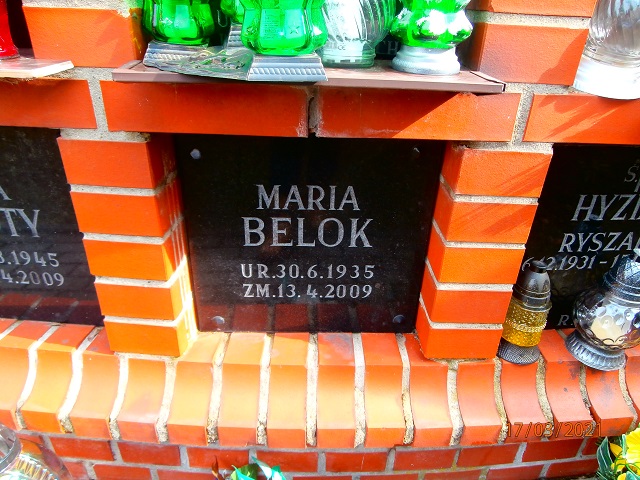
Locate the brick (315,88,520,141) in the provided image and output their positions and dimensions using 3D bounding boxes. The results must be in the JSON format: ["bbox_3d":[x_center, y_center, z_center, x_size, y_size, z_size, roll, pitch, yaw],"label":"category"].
[{"bbox_3d":[0.124,-0.189,0.642,0.256,0.064,0.115,0,29,-3],"label":"brick"}]

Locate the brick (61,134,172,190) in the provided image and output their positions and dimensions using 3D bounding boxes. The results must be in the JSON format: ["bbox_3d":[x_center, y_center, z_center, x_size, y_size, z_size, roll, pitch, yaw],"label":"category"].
[{"bbox_3d":[-0.275,-0.147,0.700,0.120,0.063,0.200,3,29,3],"label":"brick"}]

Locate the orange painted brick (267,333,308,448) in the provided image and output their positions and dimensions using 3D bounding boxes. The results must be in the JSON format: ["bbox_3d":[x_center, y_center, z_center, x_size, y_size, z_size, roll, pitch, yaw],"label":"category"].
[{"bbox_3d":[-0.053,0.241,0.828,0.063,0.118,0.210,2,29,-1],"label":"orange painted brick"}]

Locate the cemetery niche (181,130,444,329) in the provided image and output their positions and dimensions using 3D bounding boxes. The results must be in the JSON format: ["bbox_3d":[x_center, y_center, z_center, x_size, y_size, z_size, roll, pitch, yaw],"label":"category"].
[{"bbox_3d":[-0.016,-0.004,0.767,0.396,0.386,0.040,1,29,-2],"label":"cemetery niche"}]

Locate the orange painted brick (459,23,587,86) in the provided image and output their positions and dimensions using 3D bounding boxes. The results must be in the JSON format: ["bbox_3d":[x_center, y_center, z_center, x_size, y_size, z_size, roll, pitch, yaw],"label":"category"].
[{"bbox_3d":[0.255,-0.250,0.611,0.119,0.064,0.115,1,29,-2],"label":"orange painted brick"}]

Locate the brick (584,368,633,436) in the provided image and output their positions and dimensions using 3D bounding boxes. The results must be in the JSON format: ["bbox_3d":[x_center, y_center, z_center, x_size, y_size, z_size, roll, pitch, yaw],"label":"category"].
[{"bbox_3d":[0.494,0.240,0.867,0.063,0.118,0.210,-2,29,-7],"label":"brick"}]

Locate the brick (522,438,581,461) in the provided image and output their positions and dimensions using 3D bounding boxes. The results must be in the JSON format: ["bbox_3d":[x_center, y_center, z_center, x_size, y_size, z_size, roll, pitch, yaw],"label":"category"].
[{"bbox_3d":[0.441,0.376,0.944,0.117,0.060,0.125,-2,29,-6],"label":"brick"}]

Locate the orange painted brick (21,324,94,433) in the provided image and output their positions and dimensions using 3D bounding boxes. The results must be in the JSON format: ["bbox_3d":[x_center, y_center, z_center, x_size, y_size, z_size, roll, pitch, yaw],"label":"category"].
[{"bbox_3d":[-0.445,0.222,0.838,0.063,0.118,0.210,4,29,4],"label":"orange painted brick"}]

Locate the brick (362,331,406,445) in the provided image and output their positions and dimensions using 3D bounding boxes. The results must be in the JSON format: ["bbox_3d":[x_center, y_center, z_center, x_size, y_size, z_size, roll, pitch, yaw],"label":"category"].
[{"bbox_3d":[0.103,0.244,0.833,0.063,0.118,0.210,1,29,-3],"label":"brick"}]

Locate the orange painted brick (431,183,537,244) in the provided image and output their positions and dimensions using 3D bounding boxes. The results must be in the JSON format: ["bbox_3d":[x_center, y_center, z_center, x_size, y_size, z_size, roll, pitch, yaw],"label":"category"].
[{"bbox_3d":[0.248,-0.052,0.721,0.118,0.063,0.115,1,29,-2],"label":"orange painted brick"}]

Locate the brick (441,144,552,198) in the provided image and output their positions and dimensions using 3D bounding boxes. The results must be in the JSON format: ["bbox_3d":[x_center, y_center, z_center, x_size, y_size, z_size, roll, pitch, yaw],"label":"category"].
[{"bbox_3d":[0.243,-0.137,0.710,0.120,0.063,0.200,0,29,-3],"label":"brick"}]

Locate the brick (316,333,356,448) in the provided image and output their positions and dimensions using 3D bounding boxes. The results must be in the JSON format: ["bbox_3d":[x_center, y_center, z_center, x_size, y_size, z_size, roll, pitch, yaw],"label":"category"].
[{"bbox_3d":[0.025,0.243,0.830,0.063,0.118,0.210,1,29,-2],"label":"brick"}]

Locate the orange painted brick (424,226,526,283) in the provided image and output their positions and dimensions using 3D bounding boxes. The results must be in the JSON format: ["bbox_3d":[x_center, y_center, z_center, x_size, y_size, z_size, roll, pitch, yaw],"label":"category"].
[{"bbox_3d":[0.246,0.015,0.758,0.118,0.063,0.115,1,29,-2],"label":"orange painted brick"}]

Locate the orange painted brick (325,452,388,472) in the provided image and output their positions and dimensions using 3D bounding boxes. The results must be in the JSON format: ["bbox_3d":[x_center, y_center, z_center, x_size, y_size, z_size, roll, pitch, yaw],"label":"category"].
[{"bbox_3d":[0.070,0.401,0.950,0.118,0.060,0.125,1,29,-2],"label":"orange painted brick"}]

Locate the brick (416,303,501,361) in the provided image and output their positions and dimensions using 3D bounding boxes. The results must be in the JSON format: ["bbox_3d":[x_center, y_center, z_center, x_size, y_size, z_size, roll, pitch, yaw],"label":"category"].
[{"bbox_3d":[0.242,0.147,0.832,0.118,0.063,0.115,1,29,-2],"label":"brick"}]

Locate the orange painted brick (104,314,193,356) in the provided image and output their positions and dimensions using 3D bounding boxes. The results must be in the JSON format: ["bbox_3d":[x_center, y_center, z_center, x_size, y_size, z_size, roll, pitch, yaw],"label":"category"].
[{"bbox_3d":[-0.288,0.136,0.811,0.118,0.063,0.115,3,29,2],"label":"orange painted brick"}]

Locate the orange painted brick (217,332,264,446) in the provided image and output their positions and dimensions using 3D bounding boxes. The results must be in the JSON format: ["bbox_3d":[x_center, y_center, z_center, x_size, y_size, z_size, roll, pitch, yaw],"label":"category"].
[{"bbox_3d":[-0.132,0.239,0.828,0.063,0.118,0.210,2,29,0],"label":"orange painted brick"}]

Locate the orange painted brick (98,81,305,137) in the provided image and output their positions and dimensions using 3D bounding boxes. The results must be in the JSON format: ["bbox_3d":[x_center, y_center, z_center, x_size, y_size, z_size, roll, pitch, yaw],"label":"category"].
[{"bbox_3d":[-0.140,-0.190,0.625,0.250,0.063,0.120,2,29,0],"label":"orange painted brick"}]

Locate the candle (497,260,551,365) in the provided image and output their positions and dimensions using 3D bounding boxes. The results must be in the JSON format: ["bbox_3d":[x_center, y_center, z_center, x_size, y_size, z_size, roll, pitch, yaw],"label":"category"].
[{"bbox_3d":[0.349,0.117,0.781,0.080,0.172,0.080,1,29,-1],"label":"candle"}]

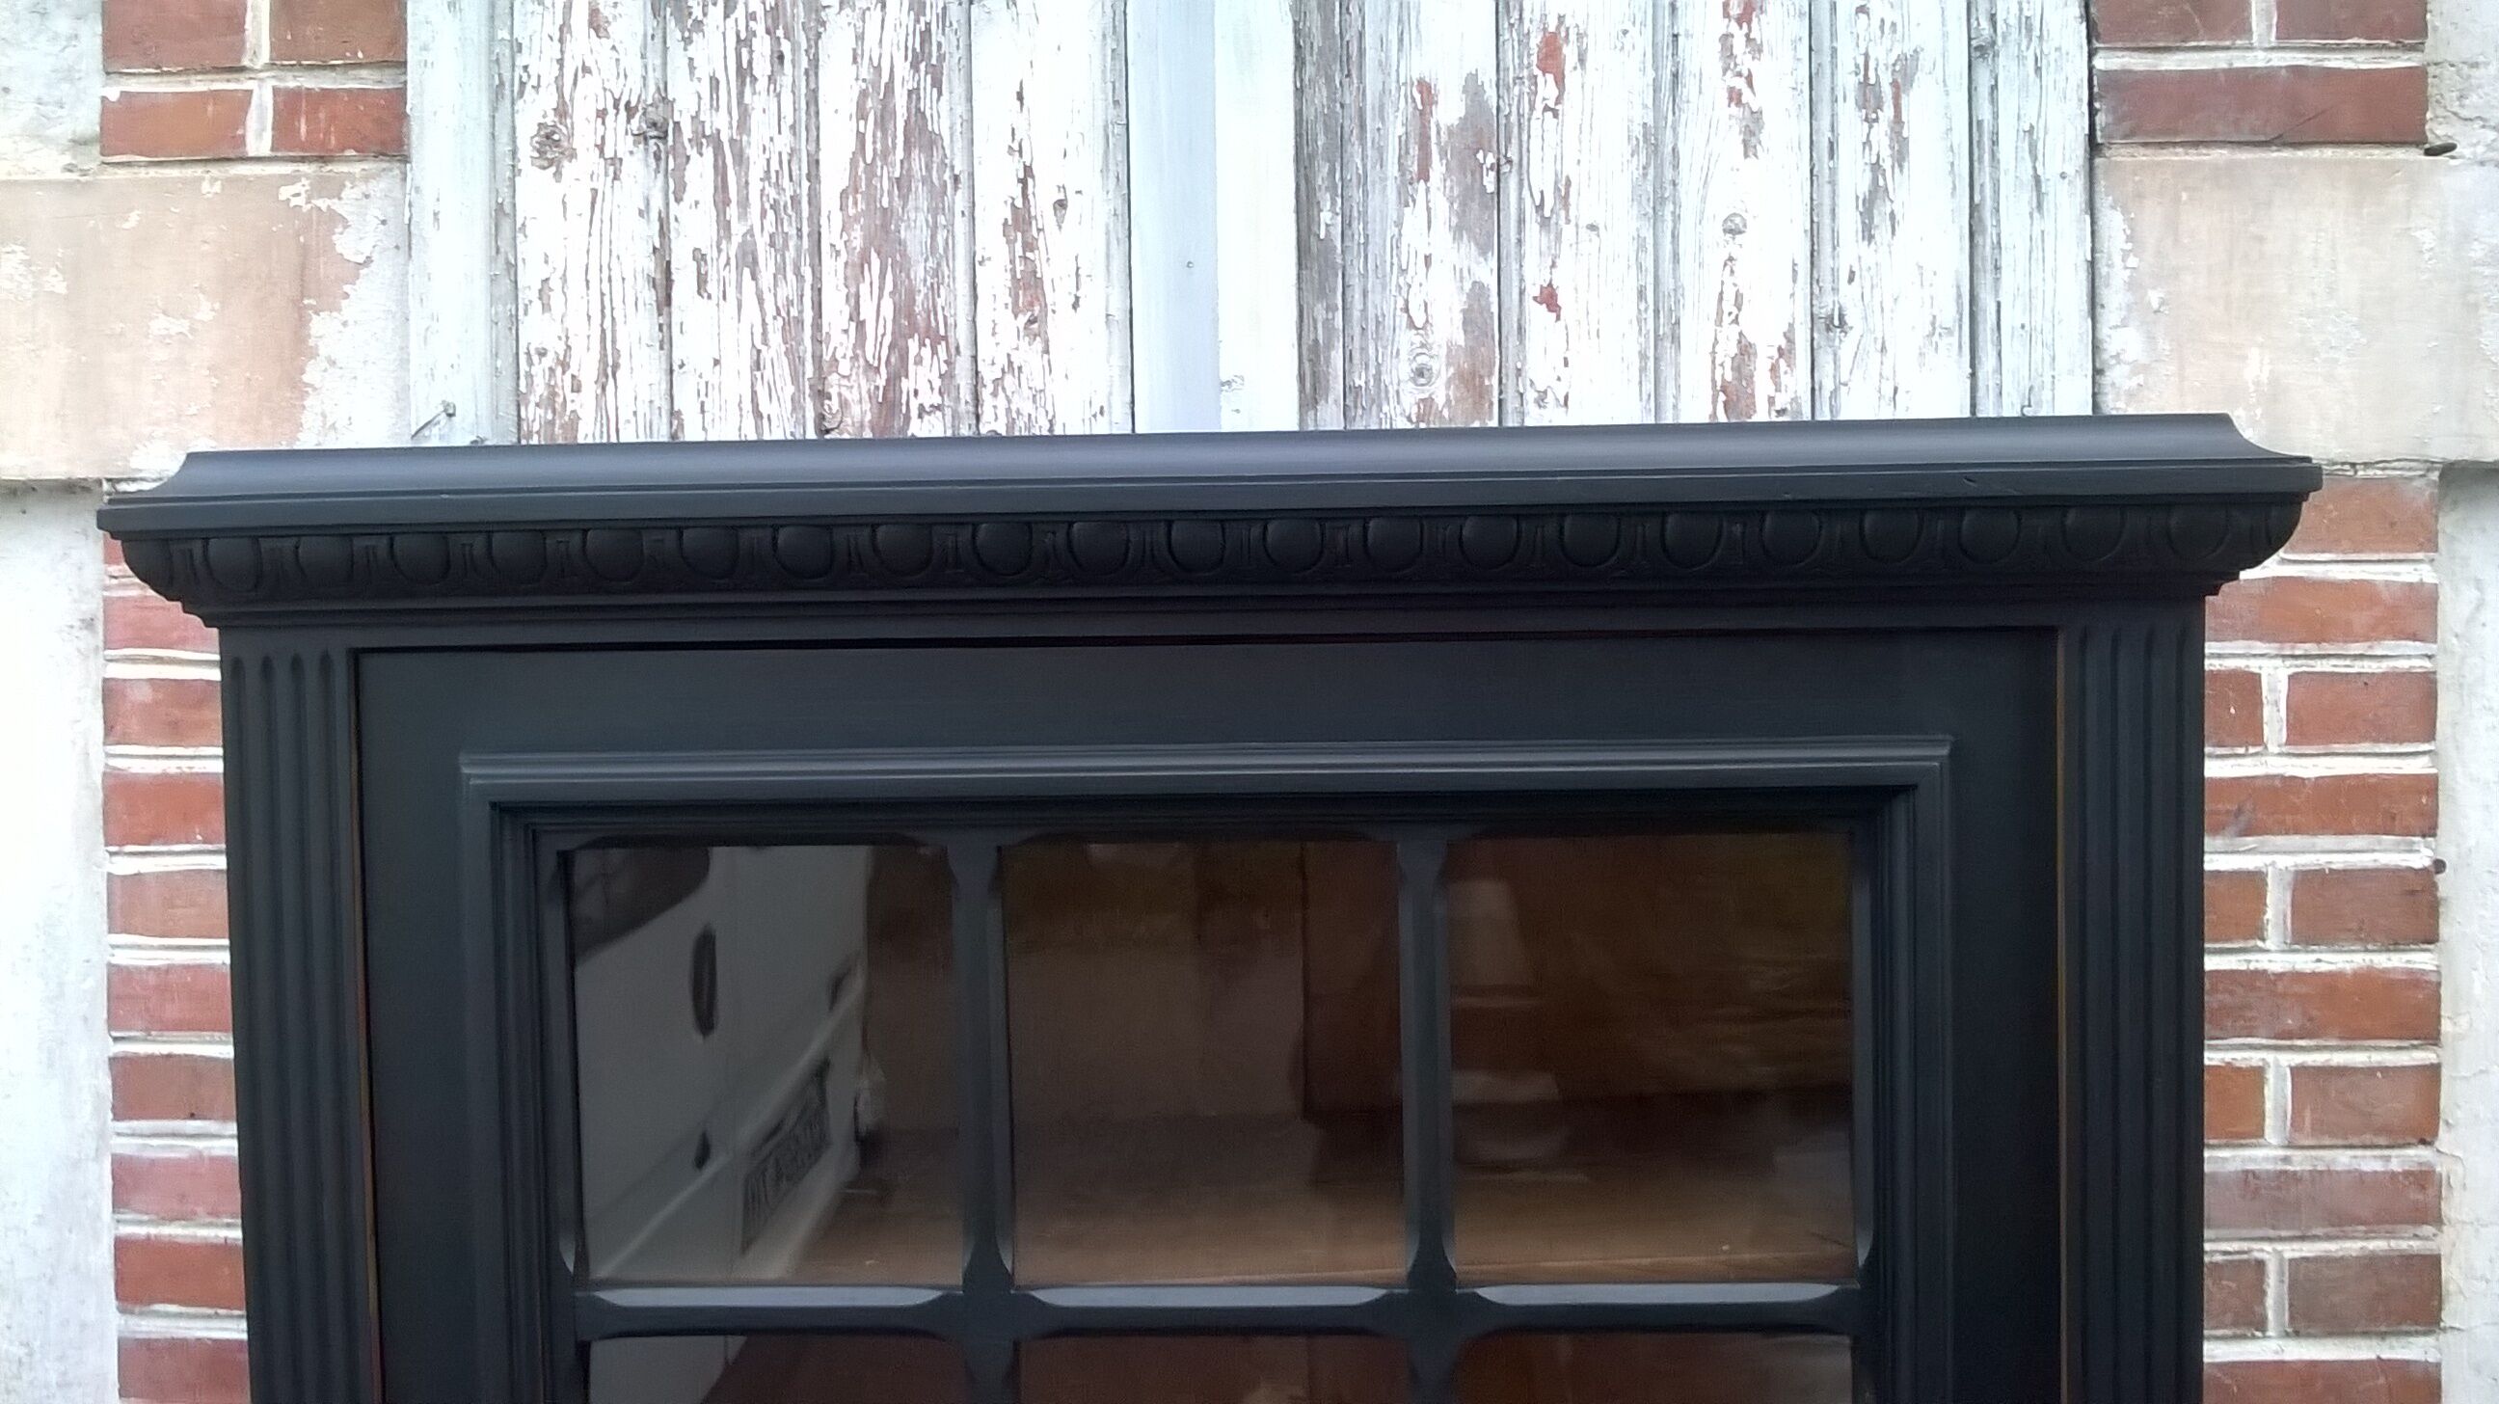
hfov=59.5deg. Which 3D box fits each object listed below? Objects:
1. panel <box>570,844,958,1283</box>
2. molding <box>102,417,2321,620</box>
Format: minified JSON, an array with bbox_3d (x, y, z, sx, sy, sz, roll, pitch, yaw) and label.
[{"bbox_3d":[-0.232,0.176,1.062,0.190,0.218,0.008,-1,3,2],"label":"panel"},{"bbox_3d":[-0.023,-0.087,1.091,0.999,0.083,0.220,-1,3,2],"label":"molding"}]

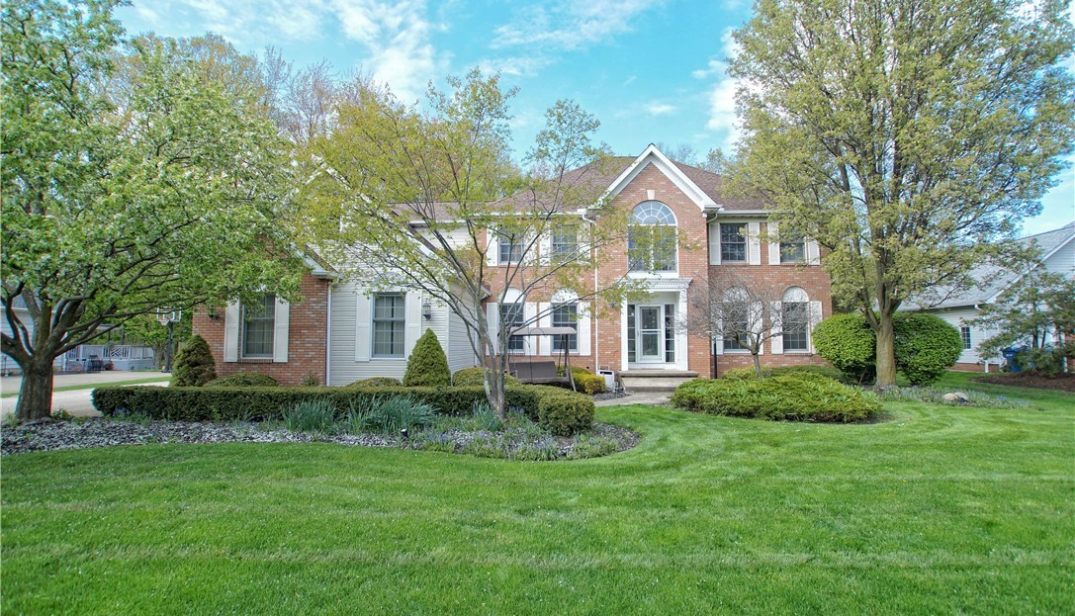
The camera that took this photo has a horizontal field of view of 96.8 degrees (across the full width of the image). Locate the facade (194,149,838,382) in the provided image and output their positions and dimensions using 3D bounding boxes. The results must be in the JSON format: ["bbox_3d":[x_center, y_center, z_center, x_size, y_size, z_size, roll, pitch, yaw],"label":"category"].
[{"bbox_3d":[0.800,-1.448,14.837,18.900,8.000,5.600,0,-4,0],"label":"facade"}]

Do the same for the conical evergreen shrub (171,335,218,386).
[{"bbox_3d":[-8.220,1.470,11.275,1.000,1.650,1.000,0,-4,0],"label":"conical evergreen shrub"}]

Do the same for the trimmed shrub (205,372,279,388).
[{"bbox_3d":[-6.950,1.889,11.095,1.600,0.780,1.300,0,-4,0],"label":"trimmed shrub"}]

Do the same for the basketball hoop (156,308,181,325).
[{"bbox_3d":[-20.200,0.487,26.029,1.320,1.020,0.750,0,-4,0],"label":"basketball hoop"}]

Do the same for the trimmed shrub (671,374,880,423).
[{"bbox_3d":[5.000,1.873,10.294,3.700,0.720,2.900,0,-4,0],"label":"trimmed shrub"}]

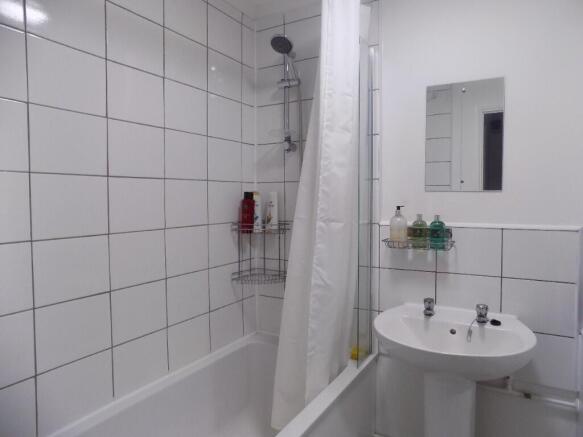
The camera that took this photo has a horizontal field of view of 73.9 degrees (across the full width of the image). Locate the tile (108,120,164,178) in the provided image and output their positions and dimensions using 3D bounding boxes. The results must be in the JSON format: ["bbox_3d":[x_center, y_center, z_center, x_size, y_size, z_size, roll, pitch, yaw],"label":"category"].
[{"bbox_3d":[-0.574,-0.252,1.442,0.010,0.198,0.248,2,3,30],"label":"tile"}]

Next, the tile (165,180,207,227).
[{"bbox_3d":[-0.450,-0.064,1.669,0.010,0.200,0.250,1,3,30],"label":"tile"}]

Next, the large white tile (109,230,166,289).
[{"bbox_3d":[-0.578,0.151,1.470,0.010,0.200,0.250,1,3,30],"label":"large white tile"}]

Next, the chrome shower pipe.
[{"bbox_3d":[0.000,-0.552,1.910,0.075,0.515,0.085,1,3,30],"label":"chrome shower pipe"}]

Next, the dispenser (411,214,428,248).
[{"bbox_3d":[0.539,0.053,1.619,0.064,0.142,0.060,2,3,30],"label":"dispenser"}]

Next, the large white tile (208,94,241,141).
[{"bbox_3d":[-0.323,-0.480,1.869,0.010,0.200,0.250,1,3,30],"label":"large white tile"}]

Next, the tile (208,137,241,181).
[{"bbox_3d":[-0.323,-0.278,1.871,0.010,0.198,0.248,2,3,30],"label":"tile"}]

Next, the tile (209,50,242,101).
[{"bbox_3d":[-0.321,-0.688,1.880,0.010,0.200,0.250,1,3,30],"label":"tile"}]

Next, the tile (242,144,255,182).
[{"bbox_3d":[-0.227,-0.283,2.034,0.010,0.198,0.123,2,3,30],"label":"tile"}]

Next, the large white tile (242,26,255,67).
[{"bbox_3d":[-0.229,-0.882,2.002,0.010,0.198,0.123,2,3,30],"label":"large white tile"}]

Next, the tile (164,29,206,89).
[{"bbox_3d":[-0.449,-0.670,1.659,0.010,0.200,0.250,1,3,30],"label":"tile"}]

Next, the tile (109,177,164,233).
[{"bbox_3d":[-0.578,-0.052,1.449,0.010,0.200,0.250,1,3,30],"label":"tile"}]

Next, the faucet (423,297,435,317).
[{"bbox_3d":[0.558,0.359,1.578,0.045,0.073,0.085,2,3,30],"label":"faucet"}]

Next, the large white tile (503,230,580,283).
[{"bbox_3d":[0.930,0.140,1.458,0.237,0.189,0.010,1,3,30],"label":"large white tile"}]

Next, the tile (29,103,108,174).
[{"bbox_3d":[-0.696,-0.239,1.223,0.010,0.198,0.248,2,3,30],"label":"tile"}]

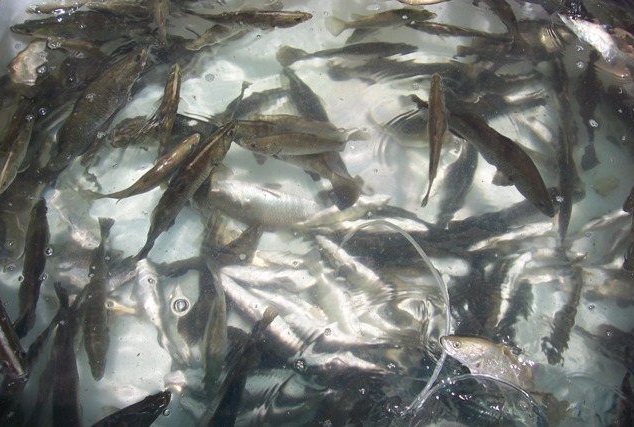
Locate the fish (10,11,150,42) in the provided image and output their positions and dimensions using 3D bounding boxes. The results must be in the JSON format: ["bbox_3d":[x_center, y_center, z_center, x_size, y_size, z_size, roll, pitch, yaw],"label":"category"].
[{"bbox_3d":[-0.503,-0.384,1.282,0.297,0.070,0.045,2,64,1],"label":"fish"}]

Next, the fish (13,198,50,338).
[{"bbox_3d":[-0.490,0.088,1.044,0.040,0.060,0.258,-4,62,-2],"label":"fish"}]

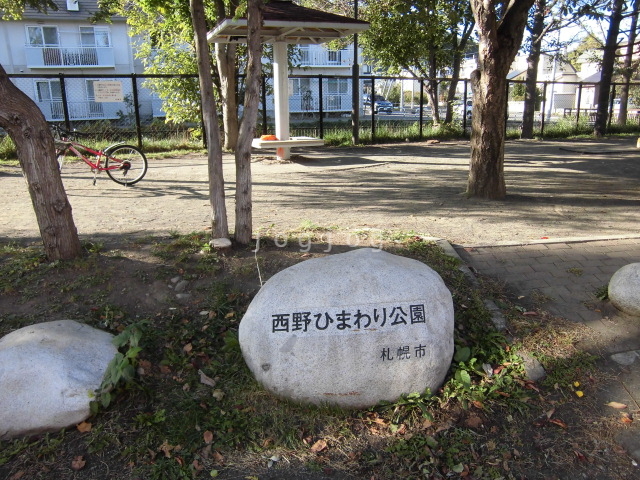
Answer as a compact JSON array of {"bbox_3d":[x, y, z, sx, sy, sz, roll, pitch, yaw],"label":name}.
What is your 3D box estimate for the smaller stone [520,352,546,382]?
[{"bbox_3d":[1.152,0.688,2.593,0.110,0.090,0.160,-3,15,-7],"label":"smaller stone"}]

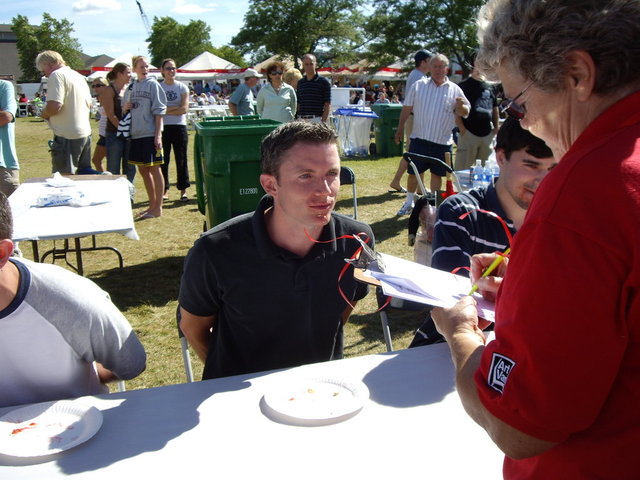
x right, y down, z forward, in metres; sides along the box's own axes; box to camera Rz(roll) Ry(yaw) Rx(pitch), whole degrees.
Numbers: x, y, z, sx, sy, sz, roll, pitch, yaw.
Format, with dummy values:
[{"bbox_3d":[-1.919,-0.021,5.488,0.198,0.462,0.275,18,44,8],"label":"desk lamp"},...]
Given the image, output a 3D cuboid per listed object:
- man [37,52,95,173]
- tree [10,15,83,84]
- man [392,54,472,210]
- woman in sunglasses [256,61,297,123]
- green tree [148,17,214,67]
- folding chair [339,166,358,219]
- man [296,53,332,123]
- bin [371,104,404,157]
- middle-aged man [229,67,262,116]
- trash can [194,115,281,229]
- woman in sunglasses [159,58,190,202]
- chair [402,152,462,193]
[{"bbox_3d":[-2.540,-1.009,7.097,0.450,1.740,0.520,9,15,36],"label":"man"},{"bbox_3d":[-21.868,-14.640,56.176,6.000,7.700,5.800,0,12,0],"label":"tree"},{"bbox_3d":[1.272,-1.187,7.877,0.780,1.760,0.450,-1,12,-3],"label":"man"},{"bbox_3d":[-0.525,-1.274,8.472,0.520,1.680,0.330,-1,12,-4],"label":"woman in sunglasses"},{"bbox_3d":[-12.506,-16.262,62.987,6.400,8.000,6.200,0,12,0],"label":"green tree"},{"bbox_3d":[0.072,-0.089,5.054,0.470,0.790,0.490,-2,13,-10],"label":"folding chair"},{"bbox_3d":[-0.083,-1.339,8.414,0.480,1.720,0.320,-1,13,-3],"label":"man"},{"bbox_3d":[1.352,-2.196,13.840,0.600,1.060,0.680,-6,14,-25],"label":"bin"},{"bbox_3d":[-1.063,-1.580,9.889,0.420,1.680,0.520,-4,13,-17],"label":"middle-aged man"},{"bbox_3d":[-0.660,-0.410,5.712,0.650,1.120,0.760,-3,13,-14],"label":"trash can"},{"bbox_3d":[-1.777,-1.341,8.537,0.430,1.670,0.330,0,13,-2],"label":"woman in sunglasses"},{"bbox_3d":[1.067,-0.340,6.143,0.490,0.790,0.470,-12,18,-43],"label":"chair"}]

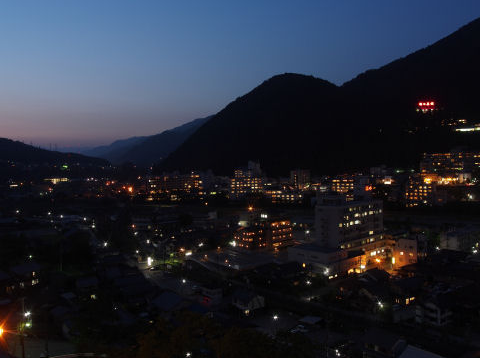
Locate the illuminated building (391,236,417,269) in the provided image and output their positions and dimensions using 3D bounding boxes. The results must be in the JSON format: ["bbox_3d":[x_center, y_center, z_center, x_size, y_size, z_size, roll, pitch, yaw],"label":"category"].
[{"bbox_3d":[86.500,37.923,226.525,11.500,14.500,9.500,2,4,30],"label":"illuminated building"}]

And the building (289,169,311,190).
[{"bbox_3d":[88.500,2.308,636.162,27.000,33.000,18.000,0,3,0],"label":"building"}]

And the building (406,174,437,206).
[{"bbox_3d":[180.500,11.668,432.364,27.000,33.500,17.000,1,3,14],"label":"building"}]

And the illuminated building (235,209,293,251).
[{"bbox_3d":[13.800,29.660,244.083,21.000,21.000,27.000,-3,4,-42],"label":"illuminated building"}]

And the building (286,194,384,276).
[{"bbox_3d":[55.000,26.236,233.872,25.000,35.000,63.000,3,4,42],"label":"building"}]

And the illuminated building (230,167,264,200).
[{"bbox_3d":[9.000,5.716,541.202,39.000,41.000,18.000,-1,3,-12],"label":"illuminated building"}]

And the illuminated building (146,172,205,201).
[{"bbox_3d":[-82.000,7.030,553.296,72.000,37.000,20.000,0,3,-7],"label":"illuminated building"}]

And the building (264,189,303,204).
[{"bbox_3d":[49.500,20.428,493.963,41.000,17.000,15.000,0,3,-5],"label":"building"}]

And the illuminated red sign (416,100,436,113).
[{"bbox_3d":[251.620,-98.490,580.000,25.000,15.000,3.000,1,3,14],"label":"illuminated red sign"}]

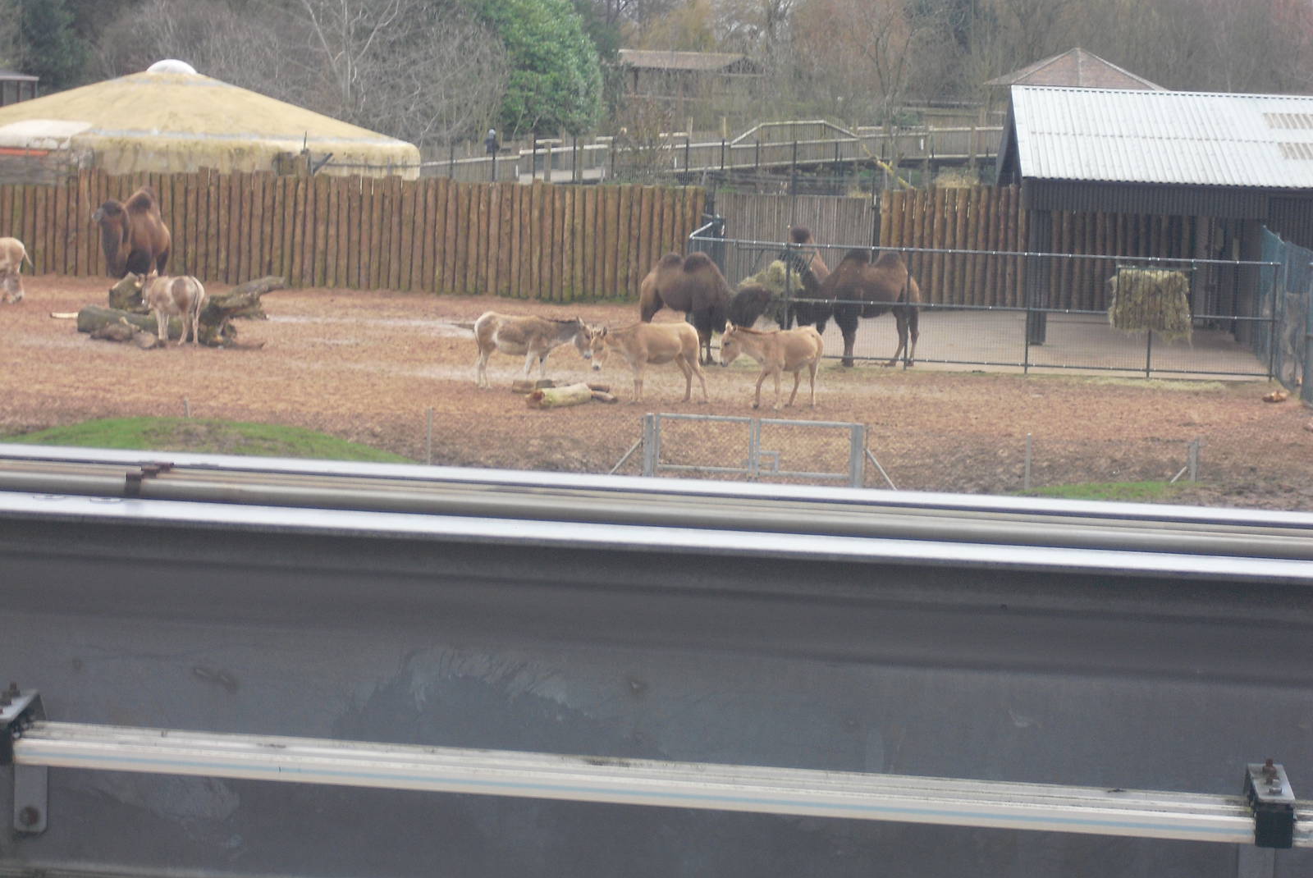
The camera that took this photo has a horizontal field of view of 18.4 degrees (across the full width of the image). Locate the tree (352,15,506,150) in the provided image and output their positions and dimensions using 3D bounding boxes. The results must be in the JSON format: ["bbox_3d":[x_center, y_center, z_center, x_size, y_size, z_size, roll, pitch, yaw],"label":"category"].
[{"bbox_3d":[-6.935,-10.789,125.000,5.000,5.000,4.500,2,5,0],"label":"tree"}]

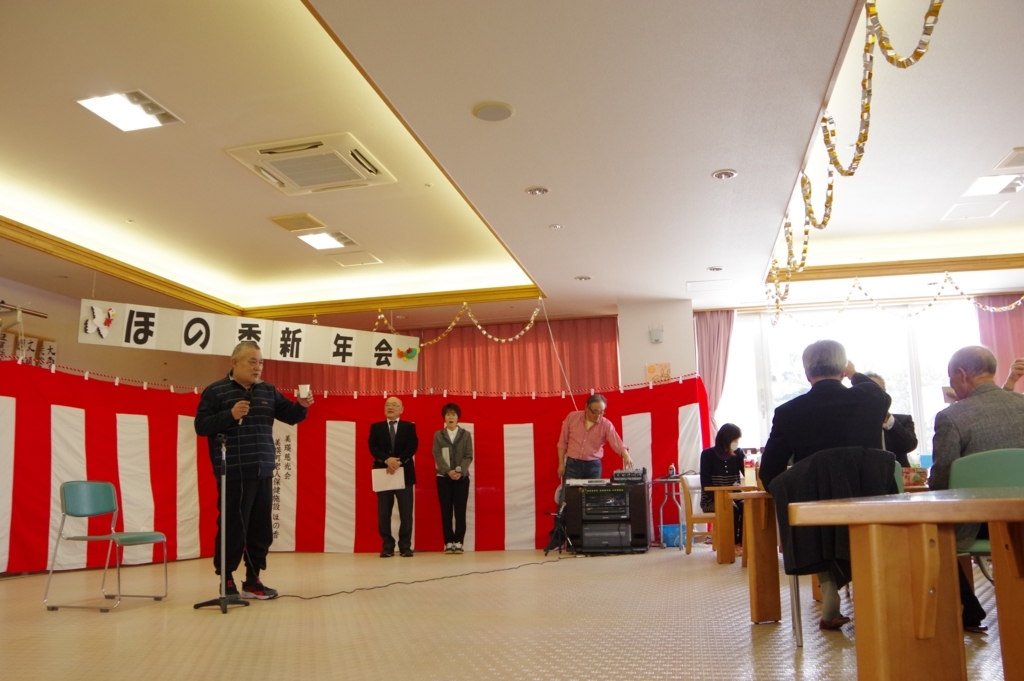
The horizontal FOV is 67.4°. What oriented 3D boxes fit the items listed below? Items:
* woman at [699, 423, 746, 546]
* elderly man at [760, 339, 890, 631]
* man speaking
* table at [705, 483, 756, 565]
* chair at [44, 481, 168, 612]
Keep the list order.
[{"bbox_3d":[2.065,1.436,7.494,0.460,1.280,0.630,4,-12,-25],"label":"woman"},{"bbox_3d":[1.515,0.688,3.585,0.600,1.300,0.720,-4,-11,18],"label":"elderly man"},{"bbox_3d":[-1.739,0.845,5.221,0.480,1.690,0.660,-9,-14,38],"label":"man speaking"},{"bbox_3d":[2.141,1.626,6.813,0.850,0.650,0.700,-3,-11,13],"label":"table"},{"bbox_3d":[-2.478,1.254,4.790,0.493,0.745,0.491,-3,-11,9],"label":"chair"}]

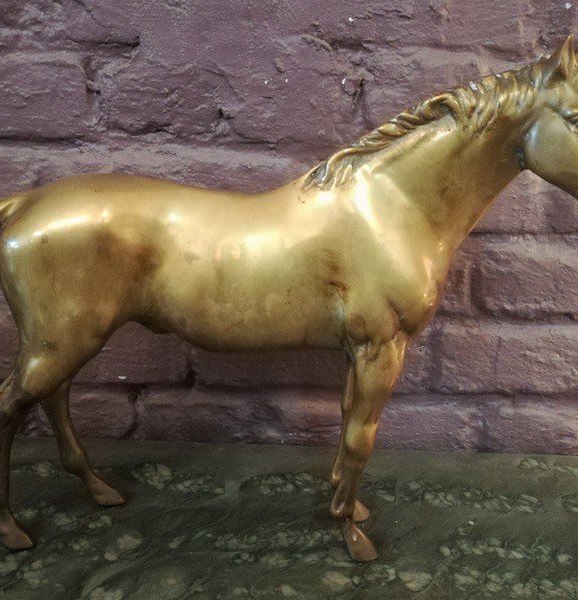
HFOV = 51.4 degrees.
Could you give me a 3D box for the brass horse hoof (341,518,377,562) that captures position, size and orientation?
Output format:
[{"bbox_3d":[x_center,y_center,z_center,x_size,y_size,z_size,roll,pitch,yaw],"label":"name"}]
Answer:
[{"bbox_3d":[0.053,0.174,0.445,0.025,0.026,0.020,4,13,14],"label":"brass horse hoof"}]

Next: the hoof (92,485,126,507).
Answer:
[{"bbox_3d":[-0.153,0.163,0.508,0.028,0.014,0.018,1,13,2],"label":"hoof"}]

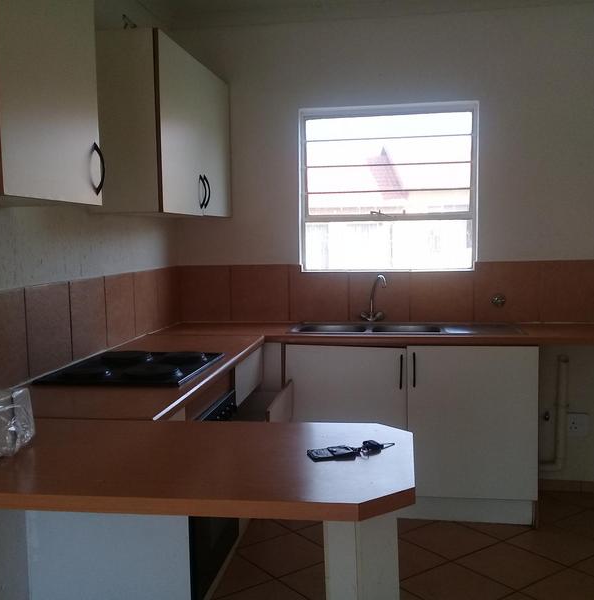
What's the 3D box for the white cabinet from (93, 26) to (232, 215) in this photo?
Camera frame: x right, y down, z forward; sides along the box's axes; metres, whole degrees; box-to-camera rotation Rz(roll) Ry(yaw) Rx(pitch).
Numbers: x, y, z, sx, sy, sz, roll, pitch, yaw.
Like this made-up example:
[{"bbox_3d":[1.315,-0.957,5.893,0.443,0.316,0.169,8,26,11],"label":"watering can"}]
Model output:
[{"bbox_3d":[-0.622,-0.769,3.441,0.328,0.724,1.108,0,5,9],"label":"white cabinet"}]

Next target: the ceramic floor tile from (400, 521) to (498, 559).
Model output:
[{"bbox_3d":[0.706,1.110,3.319,0.333,0.010,0.333,-5,6,-35],"label":"ceramic floor tile"}]

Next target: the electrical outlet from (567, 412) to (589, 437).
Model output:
[{"bbox_3d":[1.498,0.663,3.809,0.112,0.122,0.020,0,5,9],"label":"electrical outlet"}]

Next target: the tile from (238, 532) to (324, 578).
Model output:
[{"bbox_3d":[-0.040,1.135,3.203,0.333,0.010,0.333,-5,6,-35],"label":"tile"}]

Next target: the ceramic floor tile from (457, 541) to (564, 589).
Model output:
[{"bbox_3d":[0.903,1.131,3.045,0.333,0.010,0.333,-5,6,-35],"label":"ceramic floor tile"}]

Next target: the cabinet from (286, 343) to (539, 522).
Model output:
[{"bbox_3d":[0.579,0.630,3.685,1.181,0.884,0.531,0,5,9],"label":"cabinet"}]

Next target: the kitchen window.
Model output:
[{"bbox_3d":[0.491,-0.598,3.893,0.955,0.895,0.080,0,5,9],"label":"kitchen window"}]

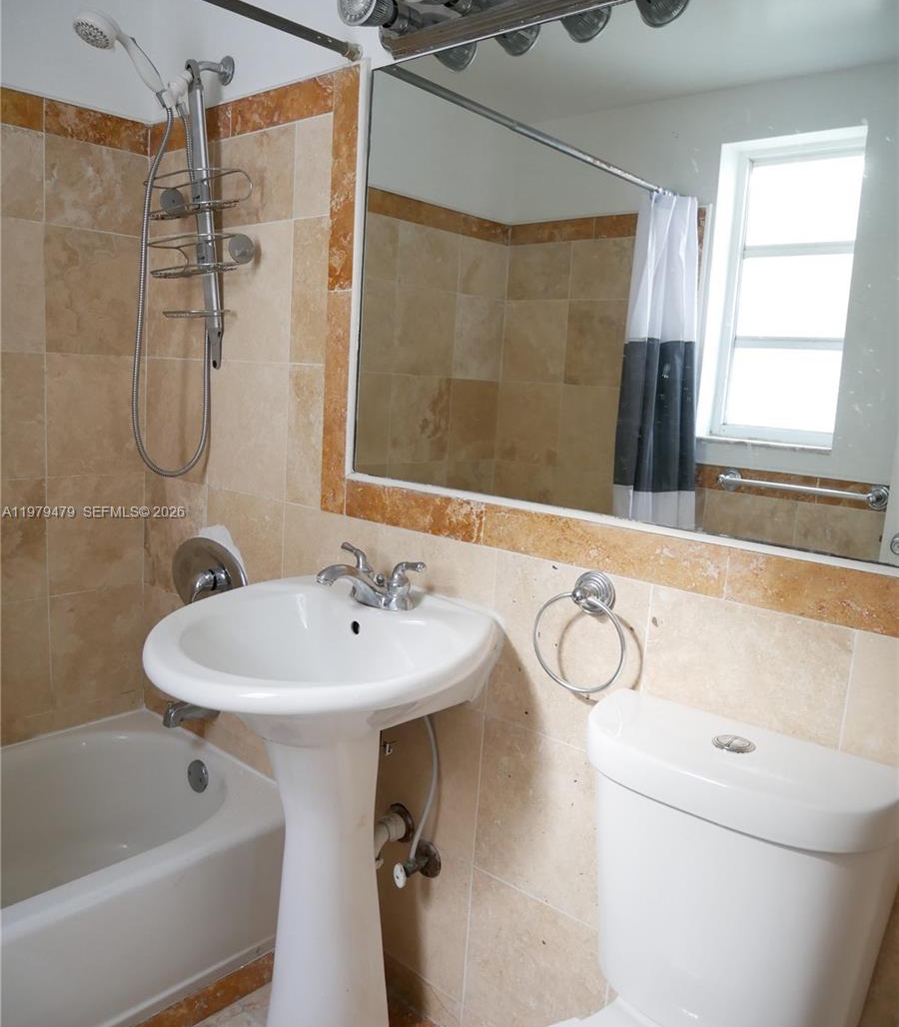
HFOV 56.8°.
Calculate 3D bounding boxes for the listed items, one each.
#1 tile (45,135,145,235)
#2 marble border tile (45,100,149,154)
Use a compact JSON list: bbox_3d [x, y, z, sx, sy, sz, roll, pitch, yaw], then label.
[{"bbox_3d":[-0.876,-0.807,2.062,0.012,0.202,0.258,11,12,40],"label":"tile"},{"bbox_3d":[-0.868,-0.945,2.040,0.012,0.077,0.258,11,12,40],"label":"marble border tile"}]

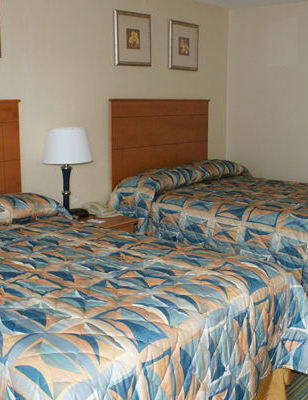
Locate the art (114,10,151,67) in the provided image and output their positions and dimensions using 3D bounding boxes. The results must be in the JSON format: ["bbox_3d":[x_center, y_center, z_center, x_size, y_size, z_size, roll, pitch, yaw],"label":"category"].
[{"bbox_3d":[-0.163,-1.387,4.318,0.030,0.463,0.448,10,15,41],"label":"art"}]

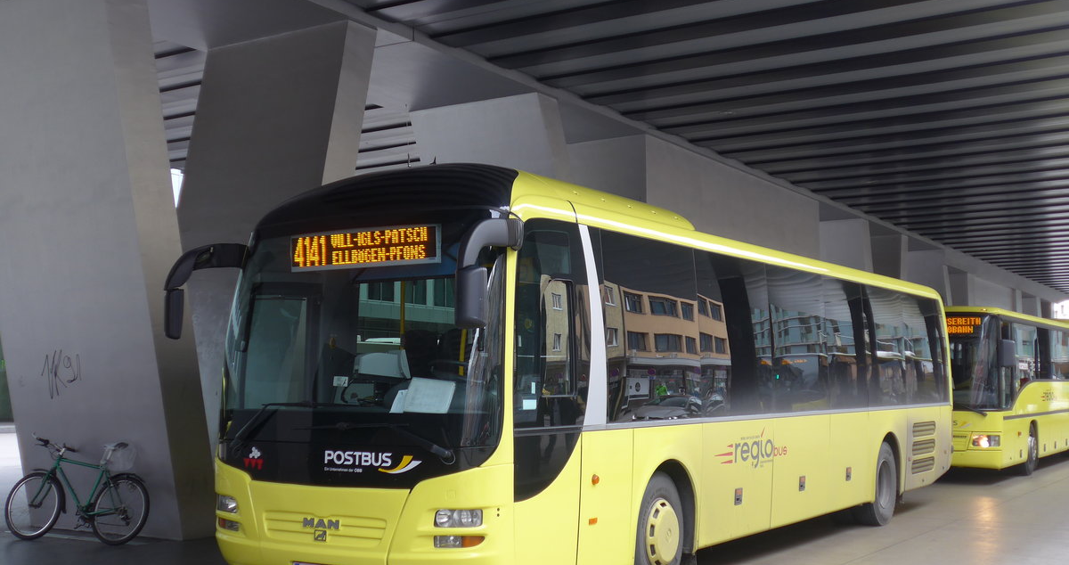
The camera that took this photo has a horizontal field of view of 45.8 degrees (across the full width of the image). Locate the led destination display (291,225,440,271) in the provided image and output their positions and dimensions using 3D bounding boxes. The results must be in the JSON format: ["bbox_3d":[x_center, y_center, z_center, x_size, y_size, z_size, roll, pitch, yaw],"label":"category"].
[{"bbox_3d":[-1.228,-0.238,9.195,1.390,0.268,0.080,-3,-4,32],"label":"led destination display"}]

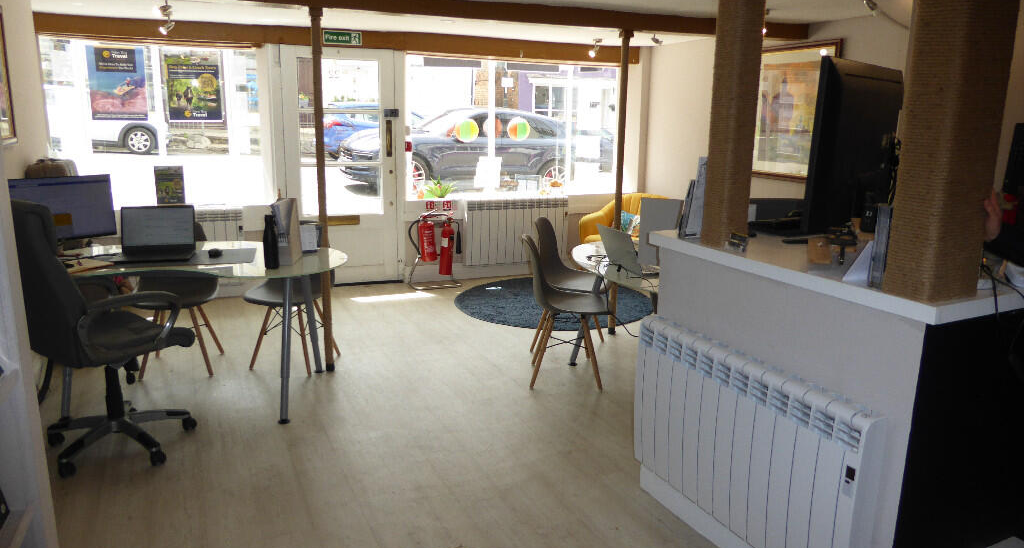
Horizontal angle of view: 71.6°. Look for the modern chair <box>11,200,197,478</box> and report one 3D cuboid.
[{"bbox_3d":[-1.783,0.233,3.099,0.660,1.130,0.700,10,16,37],"label":"modern chair"}]

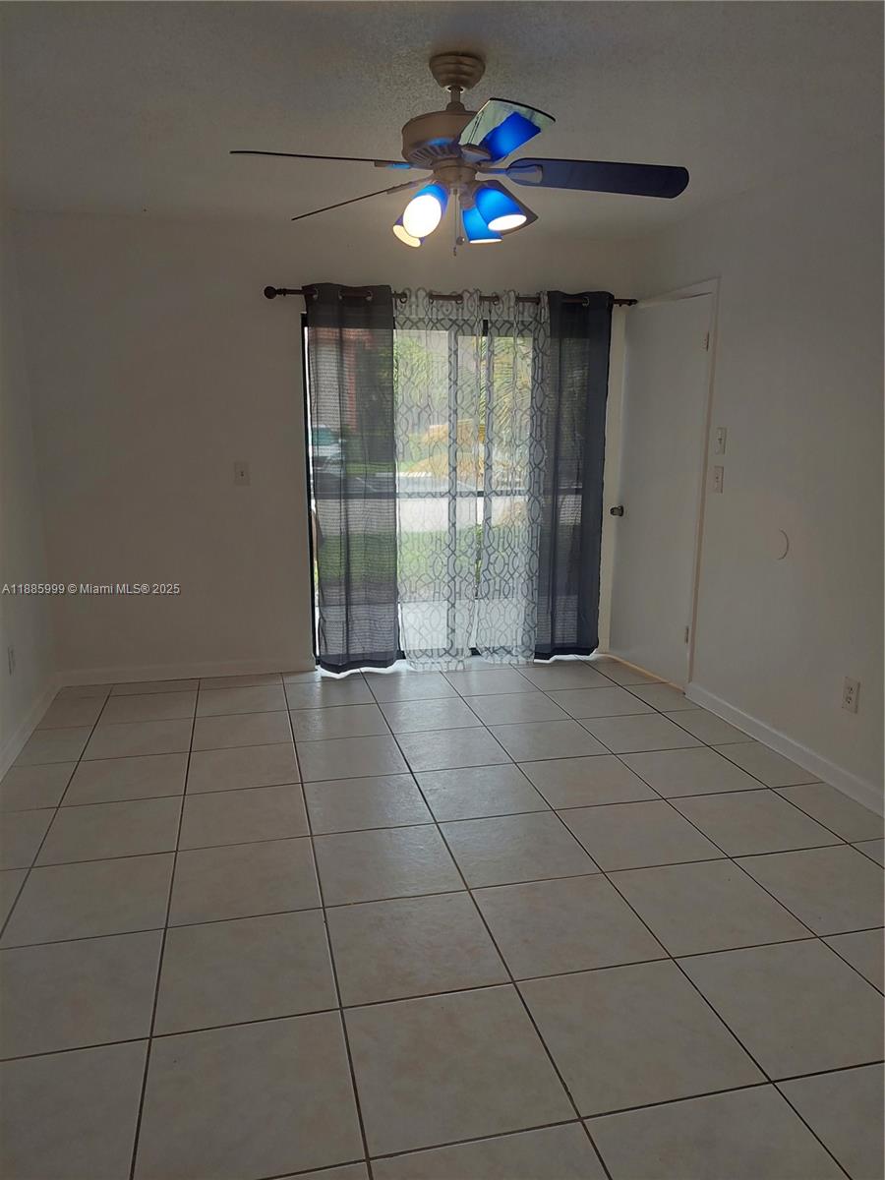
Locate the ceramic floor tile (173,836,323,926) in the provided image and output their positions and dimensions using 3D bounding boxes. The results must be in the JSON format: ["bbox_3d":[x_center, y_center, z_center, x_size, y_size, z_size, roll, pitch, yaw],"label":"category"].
[{"bbox_3d":[-0.623,0.919,2.597,0.446,0.010,0.441,-2,12,-13],"label":"ceramic floor tile"}]

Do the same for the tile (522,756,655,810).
[{"bbox_3d":[0.592,0.786,3.359,0.450,0.010,0.450,-2,11,-13],"label":"tile"}]

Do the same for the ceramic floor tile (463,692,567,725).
[{"bbox_3d":[0.381,0.613,4.210,0.450,0.010,0.443,-2,12,-13],"label":"ceramic floor tile"}]

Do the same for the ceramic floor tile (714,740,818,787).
[{"bbox_3d":[1.411,0.766,3.589,0.262,0.012,0.455,-2,11,-13],"label":"ceramic floor tile"}]

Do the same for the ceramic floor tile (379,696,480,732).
[{"bbox_3d":[-0.060,0.635,4.109,0.450,0.010,0.450,-2,11,-13],"label":"ceramic floor tile"}]

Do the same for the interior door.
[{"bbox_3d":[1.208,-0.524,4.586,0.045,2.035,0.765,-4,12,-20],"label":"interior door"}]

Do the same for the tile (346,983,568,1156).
[{"bbox_3d":[0.020,1.072,1.858,0.446,0.010,0.441,-2,12,-13],"label":"tile"}]

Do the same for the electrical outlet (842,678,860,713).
[{"bbox_3d":[1.596,0.411,3.193,0.010,0.120,0.075,-2,12,-13],"label":"electrical outlet"}]

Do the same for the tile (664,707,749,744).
[{"bbox_3d":[1.305,0.680,4.042,0.253,0.012,0.455,-2,11,-13],"label":"tile"}]

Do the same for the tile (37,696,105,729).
[{"bbox_3d":[-1.893,0.635,4.204,0.272,0.012,0.455,-2,11,-13],"label":"tile"}]

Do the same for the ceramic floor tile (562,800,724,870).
[{"bbox_3d":[0.697,0.871,2.932,0.450,0.010,0.450,-2,11,-13],"label":"ceramic floor tile"}]

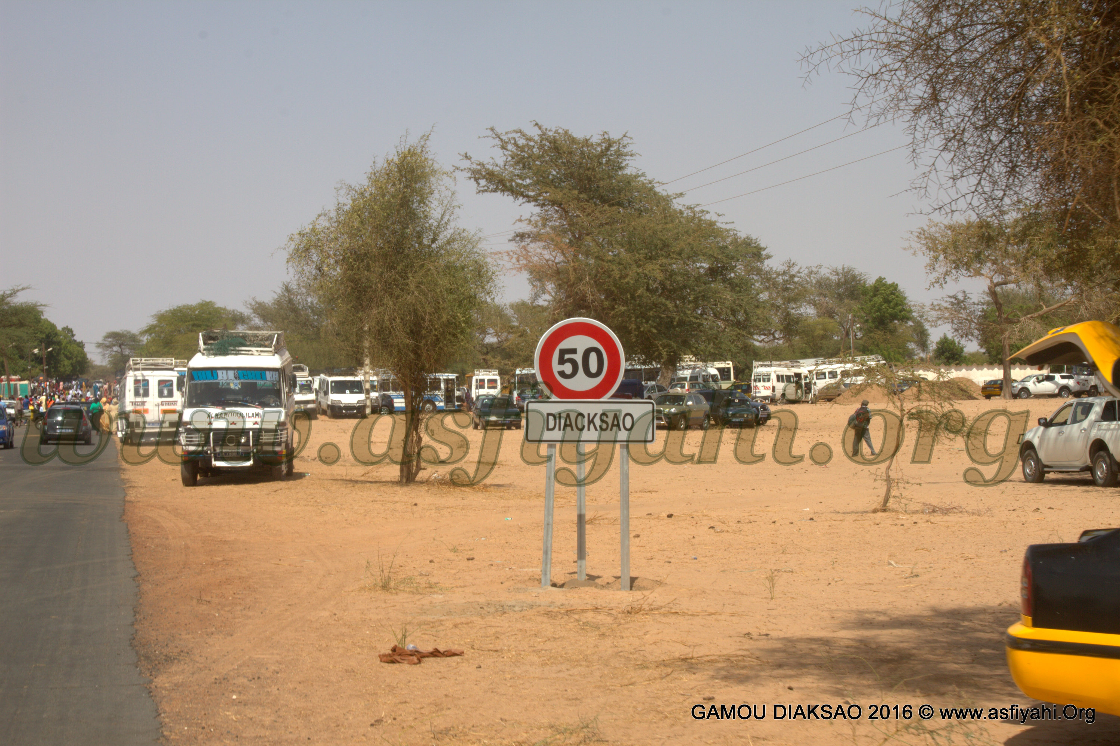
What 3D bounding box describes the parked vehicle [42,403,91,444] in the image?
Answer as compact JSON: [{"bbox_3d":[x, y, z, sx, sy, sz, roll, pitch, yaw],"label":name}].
[{"bbox_3d":[-18.010,1.886,83.000,1.780,1.480,4.450,0,0,-11],"label":"parked vehicle"}]

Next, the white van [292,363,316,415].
[{"bbox_3d":[-14.600,1.060,126.500,1.970,2.950,5.100,0,0,-9],"label":"white van"}]

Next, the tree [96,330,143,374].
[{"bbox_3d":[-61.010,-1.580,315.000,6.800,8.740,7.000,0,0,0],"label":"tree"}]

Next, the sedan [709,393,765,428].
[{"bbox_3d":[8.596,1.960,111.000,1.680,1.430,4.100,0,0,-2],"label":"sedan"}]

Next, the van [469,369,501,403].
[{"bbox_3d":[-5.090,1.200,157.200,1.980,2.900,5.400,0,0,-2],"label":"van"}]

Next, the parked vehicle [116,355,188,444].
[{"bbox_3d":[-15.370,1.020,85.100,2.030,3.120,5.500,0,0,-13],"label":"parked vehicle"}]

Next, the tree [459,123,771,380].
[{"bbox_3d":[3.360,-6.780,143.000,19.350,17.970,17.500,0,0,0],"label":"tree"}]

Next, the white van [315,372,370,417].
[{"bbox_3d":[-11.500,1.190,119.900,1.990,2.330,4.950,0,0,-11],"label":"white van"}]

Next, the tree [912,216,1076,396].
[{"bbox_3d":[30.610,-4.550,159.000,11.890,12.840,11.500,0,0,0],"label":"tree"}]

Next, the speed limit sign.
[{"bbox_3d":[0.188,-0.090,21.370,0.850,0.850,0.050,0,0,-2],"label":"speed limit sign"}]

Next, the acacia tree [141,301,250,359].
[{"bbox_3d":[-36.030,-2.470,225.000,10.930,9.450,10.500,0,0,0],"label":"acacia tree"}]

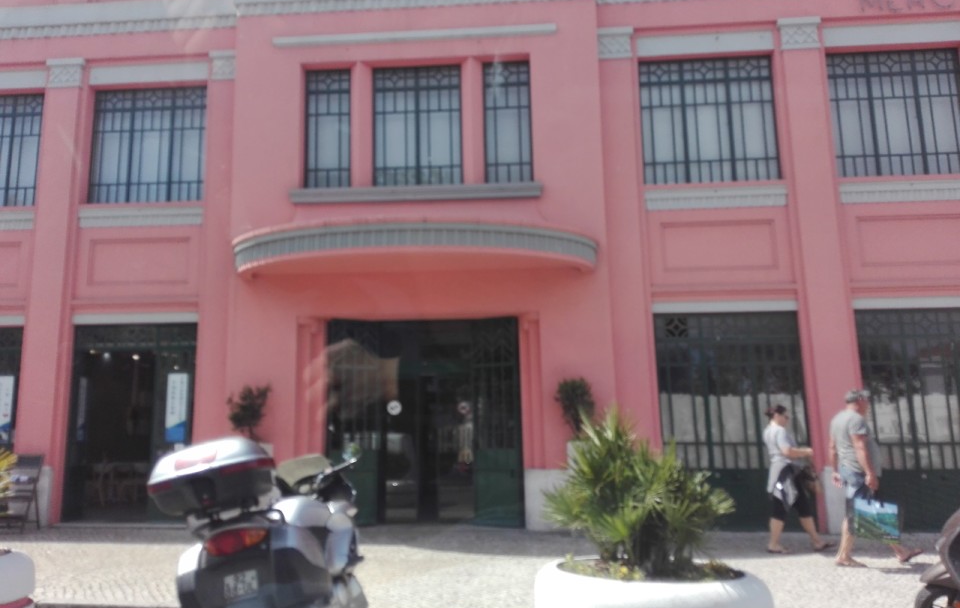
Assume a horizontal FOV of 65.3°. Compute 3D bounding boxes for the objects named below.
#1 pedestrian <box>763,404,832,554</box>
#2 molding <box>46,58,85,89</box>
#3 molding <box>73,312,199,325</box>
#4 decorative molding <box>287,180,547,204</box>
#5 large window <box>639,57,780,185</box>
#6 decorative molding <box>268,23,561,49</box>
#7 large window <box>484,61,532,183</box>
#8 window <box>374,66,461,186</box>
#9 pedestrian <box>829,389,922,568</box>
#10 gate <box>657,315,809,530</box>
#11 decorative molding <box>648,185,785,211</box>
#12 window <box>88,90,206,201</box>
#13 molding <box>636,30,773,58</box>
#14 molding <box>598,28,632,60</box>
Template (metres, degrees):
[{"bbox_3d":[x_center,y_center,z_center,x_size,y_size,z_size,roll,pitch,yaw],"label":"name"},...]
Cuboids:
[{"bbox_3d":[3.587,1.959,8.461,0.660,1.609,0.500,0,-9,-6],"label":"pedestrian"},{"bbox_3d":[-6.239,-3.454,11.345,0.612,0.467,0.170,-2,-9,4],"label":"molding"},{"bbox_3d":[-4.828,0.217,10.557,1.824,0.145,0.120,-1,-8,5],"label":"molding"},{"bbox_3d":[-0.896,-1.495,10.297,3.451,0.211,0.220,-2,-9,4],"label":"decorative molding"},{"bbox_3d":[3.274,-2.613,10.748,1.890,1.857,0.140,-2,-9,4],"label":"large window"},{"bbox_3d":[-0.918,-3.697,10.400,3.941,0.126,0.110,-1,-8,5],"label":"decorative molding"},{"bbox_3d":[0.407,-2.569,10.650,0.643,1.794,0.120,-1,-9,4],"label":"large window"},{"bbox_3d":[-0.883,-2.542,10.746,1.260,1.786,0.120,-1,-9,4],"label":"window"},{"bbox_3d":[4.029,1.747,7.651,0.800,1.734,0.560,0,-9,-6],"label":"pedestrian"},{"bbox_3d":[3.361,1.545,10.005,1.916,2.881,0.140,-1,-9,4],"label":"gate"},{"bbox_3d":[3.234,-1.440,10.297,1.886,0.269,0.140,-1,-9,4],"label":"decorative molding"},{"bbox_3d":[-4.867,-2.320,11.025,1.716,1.728,0.120,-1,-8,5],"label":"window"},{"bbox_3d":[3.095,-3.570,10.366,1.833,0.278,0.120,-1,-8,5],"label":"molding"},{"bbox_3d":[1.934,-3.711,10.766,0.548,0.467,0.170,-2,-9,4],"label":"molding"}]

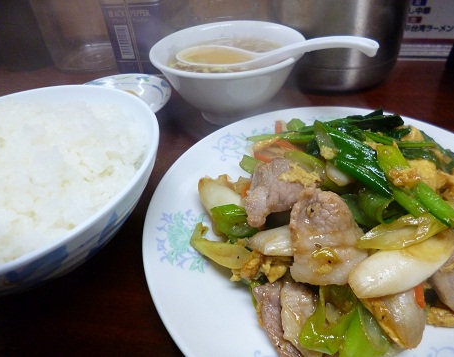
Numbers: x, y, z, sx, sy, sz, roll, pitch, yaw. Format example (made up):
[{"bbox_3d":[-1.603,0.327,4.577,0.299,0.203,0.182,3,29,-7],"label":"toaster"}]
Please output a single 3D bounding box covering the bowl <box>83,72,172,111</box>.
[{"bbox_3d":[-0.096,-0.061,0.293,0.098,0.023,0.098,-2,42,2],"label":"bowl"}]

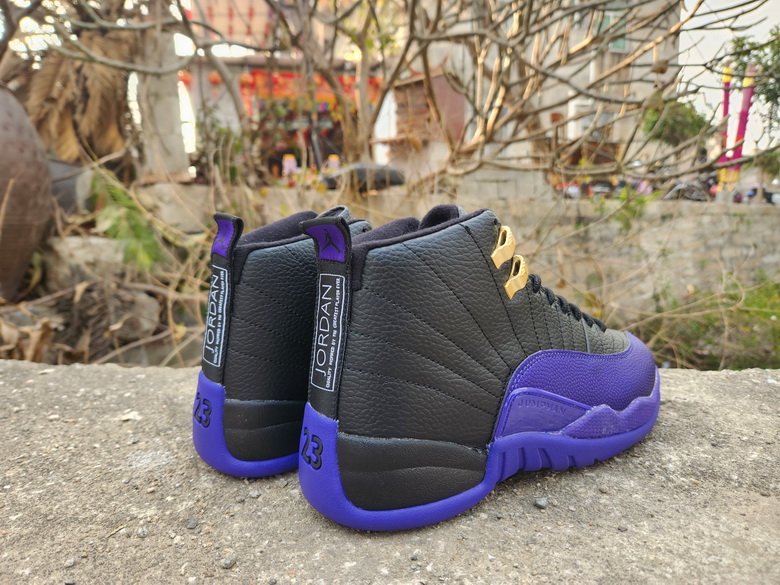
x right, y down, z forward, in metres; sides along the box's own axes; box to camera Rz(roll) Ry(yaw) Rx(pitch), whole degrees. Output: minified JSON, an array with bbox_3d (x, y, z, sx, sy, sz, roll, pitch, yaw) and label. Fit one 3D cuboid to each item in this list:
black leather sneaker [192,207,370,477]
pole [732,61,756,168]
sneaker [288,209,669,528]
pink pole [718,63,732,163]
[{"bbox_3d":[-0.004,0.023,0.426,0.300,0.185,0.108,-7,11,-34],"label":"black leather sneaker"},{"bbox_3d":[12.110,-5.996,17.735,0.365,3.421,0.365,7,11,32],"label":"pole"},{"bbox_3d":[0.079,0.030,0.370,0.300,0.185,0.108,-6,11,-32],"label":"sneaker"},{"bbox_3d":[11.790,-6.206,18.243,0.250,3.316,0.250,4,11,32],"label":"pink pole"}]

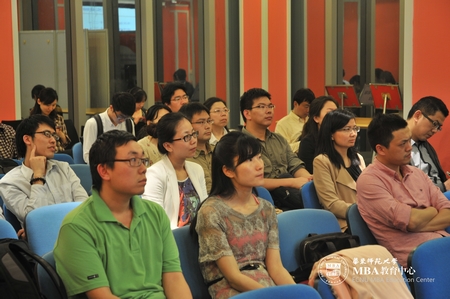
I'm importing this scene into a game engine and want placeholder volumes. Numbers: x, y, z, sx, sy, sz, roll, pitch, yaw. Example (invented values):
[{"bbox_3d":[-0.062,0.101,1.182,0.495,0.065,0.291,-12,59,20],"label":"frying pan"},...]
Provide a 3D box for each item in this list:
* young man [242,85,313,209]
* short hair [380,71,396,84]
[{"bbox_3d":[0.346,0.291,6.352,0.520,1.291,0.800,-5,9,-33],"label":"young man"},{"bbox_3d":[1.430,-0.627,9.200,0.160,0.140,0.180,-1,8,0],"label":"short hair"}]

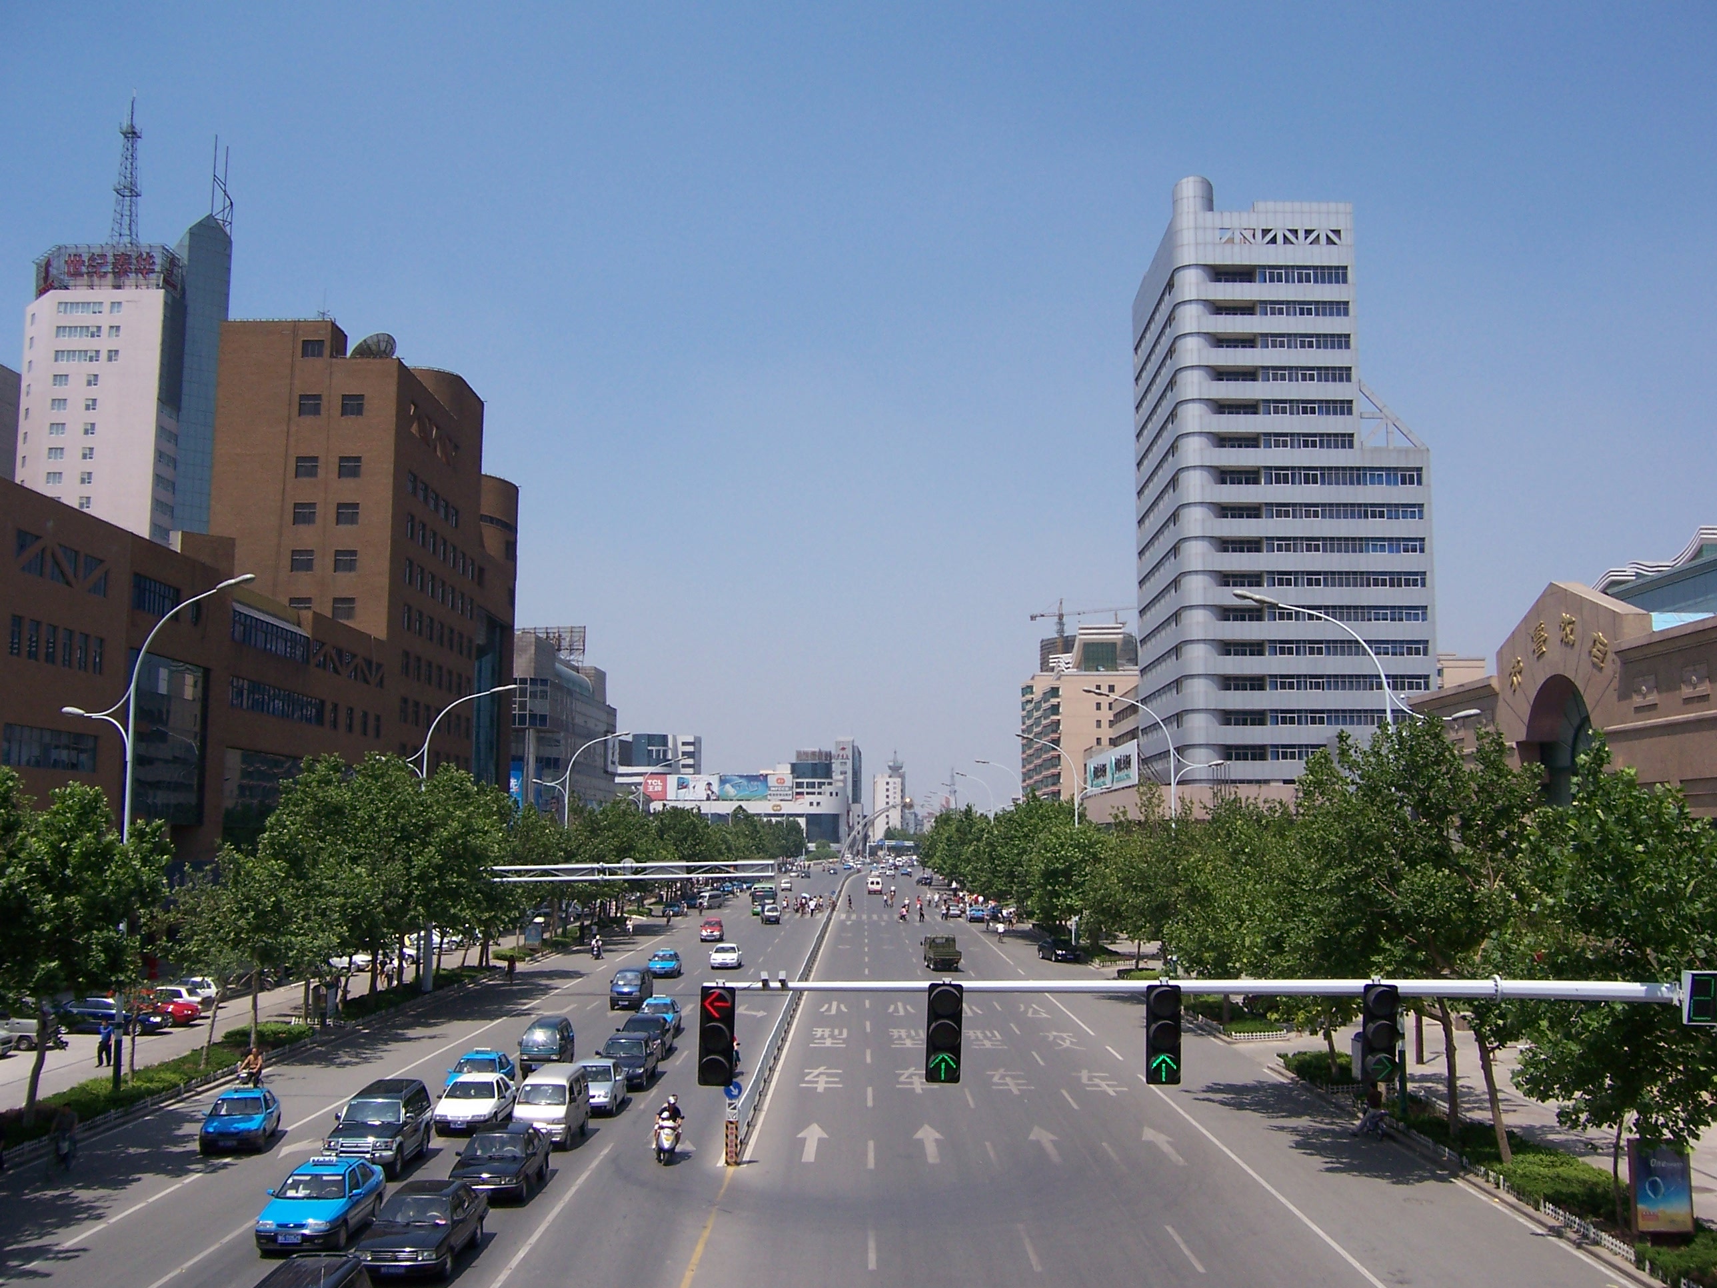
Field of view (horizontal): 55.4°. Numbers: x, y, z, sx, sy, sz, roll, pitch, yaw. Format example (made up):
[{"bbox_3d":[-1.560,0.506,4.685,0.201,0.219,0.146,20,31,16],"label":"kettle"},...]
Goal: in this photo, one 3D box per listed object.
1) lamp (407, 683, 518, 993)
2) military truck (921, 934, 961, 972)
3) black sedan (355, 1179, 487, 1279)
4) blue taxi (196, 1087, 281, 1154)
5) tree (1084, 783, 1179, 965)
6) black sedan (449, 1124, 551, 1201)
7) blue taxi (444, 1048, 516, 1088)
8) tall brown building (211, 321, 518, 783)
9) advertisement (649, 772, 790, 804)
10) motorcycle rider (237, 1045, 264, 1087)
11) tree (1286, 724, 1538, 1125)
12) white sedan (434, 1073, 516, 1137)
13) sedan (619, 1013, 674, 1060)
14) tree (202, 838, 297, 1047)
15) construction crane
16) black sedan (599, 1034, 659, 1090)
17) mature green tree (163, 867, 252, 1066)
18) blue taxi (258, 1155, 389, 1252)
[{"bbox_3d":[-23.020,10.672,91.882,7.200,17.100,0.500,0,-7,0],"label":"lamp"},{"bbox_3d":[5.684,20.903,110.484,2.000,2.120,5.100,1,-7,-4],"label":"military truck"},{"bbox_3d":[-9.100,12.169,34.348,1.700,1.430,4.600,0,-7,1],"label":"black sedan"},{"bbox_3d":[-17.278,13.311,45.943,1.700,1.500,4.300,2,-7,-11],"label":"blue taxi"},{"bbox_3d":[18.225,15.326,109.015,6.340,12.120,6.340,0,-7,0],"label":"tree"},{"bbox_3d":[-8.778,12.748,40.430,1.720,1.430,4.600,0,-7,0],"label":"black sedan"},{"bbox_3d":[-12.452,14.270,53.980,1.700,1.500,4.350,1,-7,-3],"label":"blue taxi"},{"bbox_3d":[-44.937,1.451,153.598,15.200,50.500,46.000,0,-7,0],"label":"tall brown building"},{"bbox_3d":[-51.209,53.197,602.158,53.000,10.500,1.200,0,-7,0],"label":"advertisement"},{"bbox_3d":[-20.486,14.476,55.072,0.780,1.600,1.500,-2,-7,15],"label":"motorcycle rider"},{"bbox_3d":[16.331,8.235,48.148,7.370,12.030,7.370,0,-7,0],"label":"tree"},{"bbox_3d":[-11.640,13.992,49.853,1.700,1.420,4.200,0,-7,2],"label":"white sedan"},{"bbox_3d":[-8.489,15.865,65.628,1.750,1.450,4.500,0,-7,0],"label":"sedan"},{"bbox_3d":[-24.342,12.047,65.351,3.870,8.130,4.200,0,-7,0],"label":"tree"},{"bbox_3d":[89.796,32.123,600.988,58.000,97.000,3.000,-4,-8,32],"label":"construction crane"},{"bbox_3d":[-8.311,14.855,58.657,1.720,1.460,4.500,0,-7,-1],"label":"black sedan"},{"bbox_3d":[-24.643,12.121,61.714,3.600,7.600,3.600,0,-7,0],"label":"mature green tree"},{"bbox_3d":[-11.723,12.173,35.917,1.700,1.500,4.380,0,-7,-1],"label":"blue taxi"}]

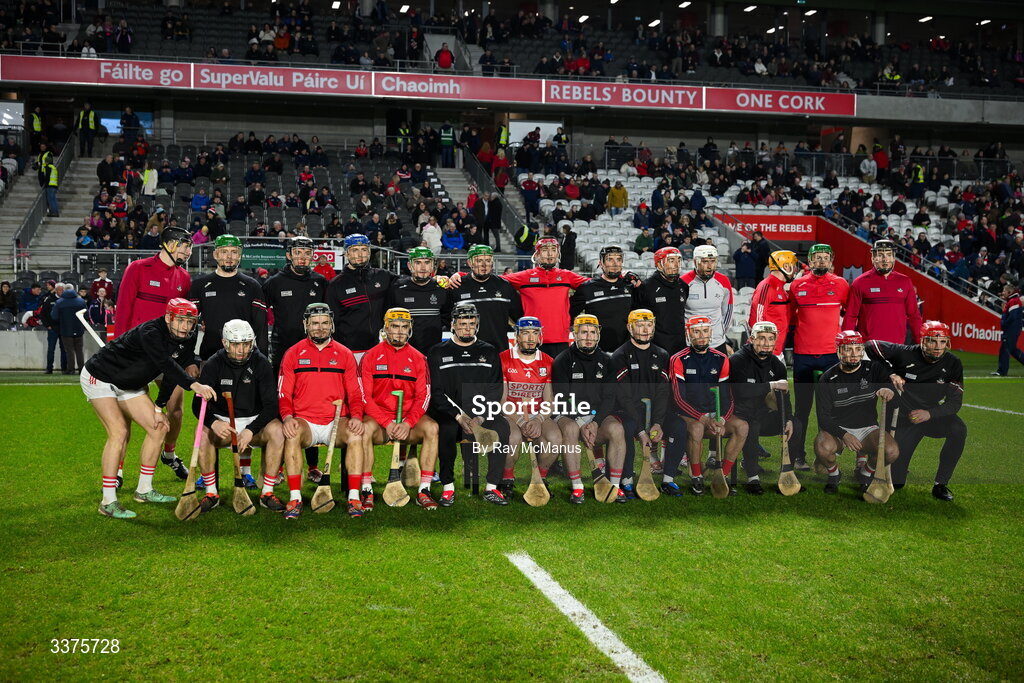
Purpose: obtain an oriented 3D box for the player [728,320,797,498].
[{"bbox_3d":[1.919,0.477,9.120,0.500,1.277,0.800,0,2,-10],"label":"player"}]

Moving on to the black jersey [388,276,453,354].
[{"bbox_3d":[-0.697,-0.190,9.100,0.540,0.630,0.300,0,2,-8],"label":"black jersey"}]

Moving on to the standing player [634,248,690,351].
[{"bbox_3d":[1.191,0.146,9.650,0.520,1.820,0.330,0,2,-14],"label":"standing player"}]

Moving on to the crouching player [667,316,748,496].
[{"bbox_3d":[1.471,0.464,9.040,0.560,1.303,0.800,0,2,-6],"label":"crouching player"}]

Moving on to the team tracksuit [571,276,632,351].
[{"bbox_3d":[0.748,-0.223,9.868,0.550,0.660,0.300,0,2,-12],"label":"team tracksuit"}]

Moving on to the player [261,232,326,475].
[{"bbox_3d":[-1.690,0.138,9.378,0.540,1.890,0.380,0,2,-11],"label":"player"}]

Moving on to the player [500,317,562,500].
[{"bbox_3d":[0.153,0.462,8.920,0.470,1.297,0.780,0,2,-8],"label":"player"}]

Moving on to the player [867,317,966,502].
[{"bbox_3d":[3.044,0.474,8.970,0.700,1.266,0.950,1,2,10],"label":"player"}]

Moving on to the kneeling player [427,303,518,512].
[{"bbox_3d":[-0.300,0.418,8.638,0.620,1.398,0.820,0,2,-8],"label":"kneeling player"}]

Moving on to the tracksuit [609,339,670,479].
[{"bbox_3d":[1.005,0.499,9.001,0.550,1.009,0.720,0,2,-8],"label":"tracksuit"}]

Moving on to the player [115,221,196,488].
[{"bbox_3d":[-2.679,0.103,8.930,0.540,1.920,0.460,-1,2,-40],"label":"player"}]

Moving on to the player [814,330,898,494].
[{"bbox_3d":[2.595,0.509,9.000,0.600,1.189,0.760,1,2,10],"label":"player"}]

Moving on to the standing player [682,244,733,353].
[{"bbox_3d":[1.641,0.125,10.038,0.520,1.880,0.370,0,2,3],"label":"standing player"}]

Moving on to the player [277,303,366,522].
[{"bbox_3d":[-1.279,0.420,8.020,0.580,1.370,0.800,0,2,-10],"label":"player"}]

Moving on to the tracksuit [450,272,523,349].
[{"bbox_3d":[-0.213,-0.205,9.600,0.600,0.700,0.330,0,2,-7],"label":"tracksuit"}]

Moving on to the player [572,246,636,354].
[{"bbox_3d":[0.775,0.138,9.700,0.600,1.850,0.380,0,2,-8],"label":"player"}]

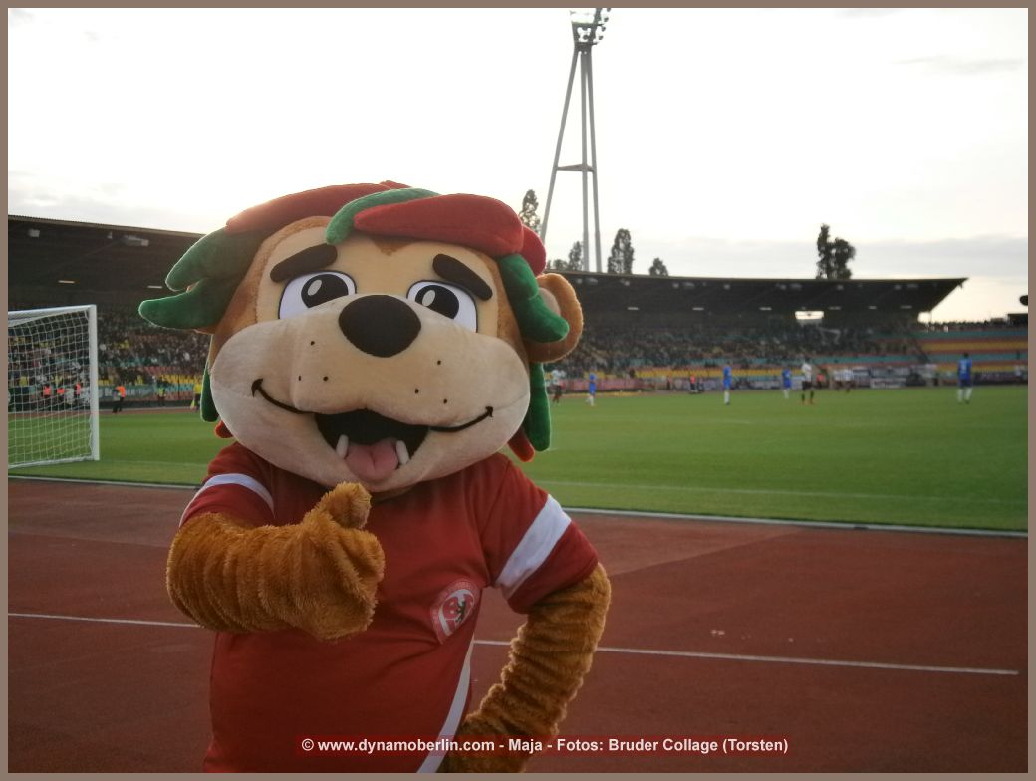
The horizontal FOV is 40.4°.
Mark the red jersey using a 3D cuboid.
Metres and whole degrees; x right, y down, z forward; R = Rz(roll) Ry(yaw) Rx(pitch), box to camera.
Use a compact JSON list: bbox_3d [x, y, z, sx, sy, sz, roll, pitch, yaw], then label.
[{"bbox_3d":[-0.194,0.375,2.130,0.620,0.590,0.400,-1,1,-3],"label":"red jersey"}]

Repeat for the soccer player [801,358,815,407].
[{"bbox_3d":[10.920,-0.350,53.000,0.520,1.800,0.420,0,1,6],"label":"soccer player"}]

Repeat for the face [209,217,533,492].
[{"bbox_3d":[-0.213,-0.050,2.030,0.460,0.390,0.300,5,2,-7],"label":"face"}]

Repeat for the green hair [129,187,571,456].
[{"bbox_3d":[-0.246,-0.108,2.150,0.650,0.410,0.450,5,2,-7],"label":"green hair"}]

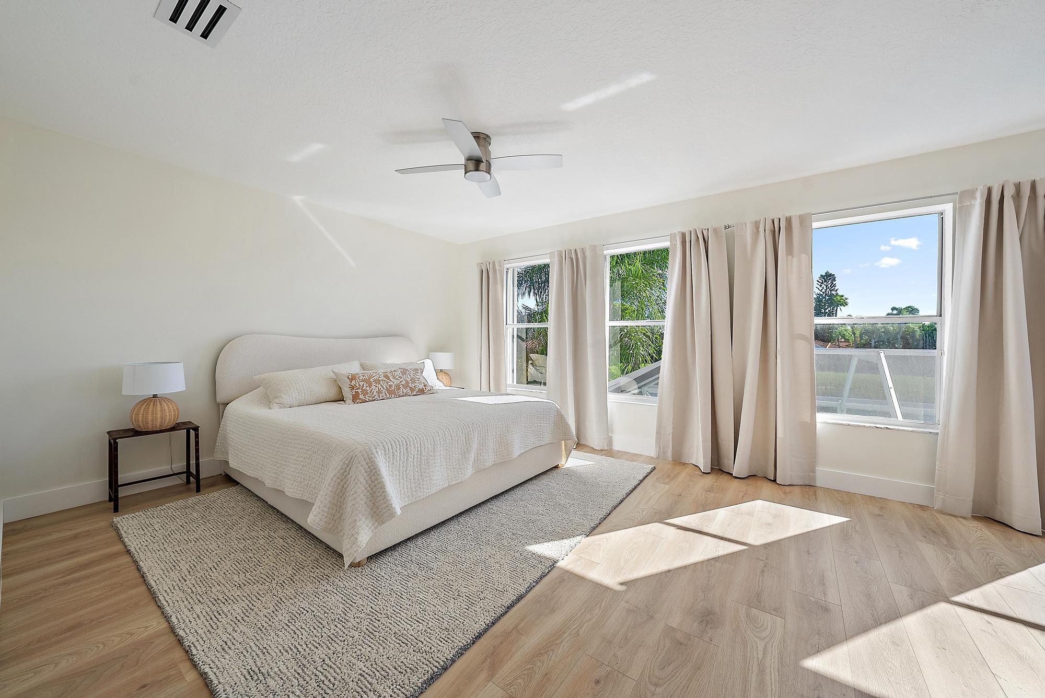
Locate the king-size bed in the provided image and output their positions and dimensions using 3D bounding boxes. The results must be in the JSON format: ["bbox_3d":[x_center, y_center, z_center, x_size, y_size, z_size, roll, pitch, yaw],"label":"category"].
[{"bbox_3d":[-1.088,0.481,3.370,2.270,1.198,2.130,1,2,37],"label":"king-size bed"}]

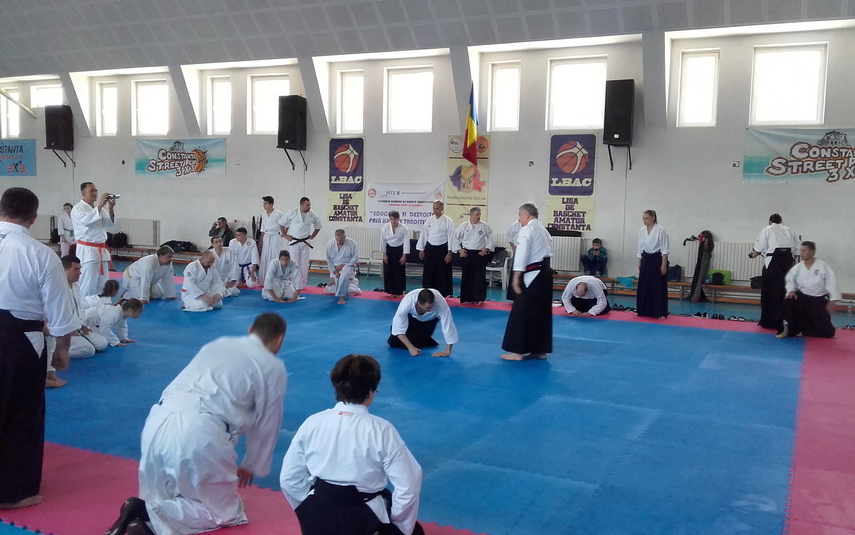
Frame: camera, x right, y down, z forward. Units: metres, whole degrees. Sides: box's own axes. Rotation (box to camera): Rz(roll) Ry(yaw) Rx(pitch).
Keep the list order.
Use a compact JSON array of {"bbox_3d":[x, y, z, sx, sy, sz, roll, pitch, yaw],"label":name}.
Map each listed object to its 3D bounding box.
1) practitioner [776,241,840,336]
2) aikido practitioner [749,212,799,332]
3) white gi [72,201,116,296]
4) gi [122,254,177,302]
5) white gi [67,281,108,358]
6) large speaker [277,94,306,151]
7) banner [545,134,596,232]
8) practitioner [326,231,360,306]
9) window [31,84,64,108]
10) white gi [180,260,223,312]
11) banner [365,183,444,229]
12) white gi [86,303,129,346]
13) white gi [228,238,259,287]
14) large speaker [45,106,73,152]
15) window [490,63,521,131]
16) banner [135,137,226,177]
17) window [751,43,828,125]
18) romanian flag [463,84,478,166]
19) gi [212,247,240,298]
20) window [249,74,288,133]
[{"bbox_3d":[5.284,0.318,10.550,0.700,1.250,0.660,4,5,30],"label":"practitioner"},{"bbox_3d":[5.079,0.034,11.142,0.670,1.680,0.480,2,5,9],"label":"aikido practitioner"},{"bbox_3d":[-4.654,-0.141,10.633,0.560,1.530,0.520,3,5,16],"label":"white gi"},{"bbox_3d":[-4.631,0.168,12.691,0.820,0.740,0.600,3,5,22],"label":"gi"},{"bbox_3d":[-3.741,0.520,8.269,0.640,0.780,0.520,2,5,9],"label":"white gi"},{"bbox_3d":[-2.979,-3.227,17.113,0.470,1.100,0.420,4,5,24],"label":"large speaker"},{"bbox_3d":[2.938,-1.732,15.618,0.990,2.006,0.030,3,5,24],"label":"banner"},{"bbox_3d":[-1.461,-0.049,13.168,0.620,1.200,0.950,1,5,0],"label":"practitioner"},{"bbox_3d":[-10.861,-4.446,21.843,1.261,1.474,0.120,3,5,24],"label":"window"},{"bbox_3d":[-3.459,0.238,11.718,0.600,0.800,0.540,5,6,37],"label":"white gi"},{"bbox_3d":[-0.530,-1.376,17.342,1.972,1.015,0.030,3,5,24],"label":"banner"},{"bbox_3d":[-3.627,0.636,8.605,0.600,0.450,0.410,3,5,15],"label":"white gi"},{"bbox_3d":[-3.553,-0.113,14.835,0.550,0.960,0.600,1,5,-3],"label":"white gi"},{"bbox_3d":[-9.633,-3.637,20.112,0.470,1.100,0.420,4,5,24],"label":"large speaker"},{"bbox_3d":[1.614,-3.578,16.044,0.711,1.435,0.140,4,5,26],"label":"window"},{"bbox_3d":[-6.442,-2.835,19.876,3.016,1.017,0.030,3,5,24],"label":"banner"},{"bbox_3d":[6.760,-3.406,14.339,1.250,1.470,0.160,3,5,25],"label":"window"},{"bbox_3d":[0.895,-2.977,15.936,0.340,1.720,0.350,4,5,26],"label":"romanian flag"},{"bbox_3d":[-3.624,0.089,13.700,0.620,0.870,0.660,-2,6,-30],"label":"gi"},{"bbox_3d":[-3.878,-3.976,18.674,1.233,1.441,0.140,4,5,26],"label":"window"}]

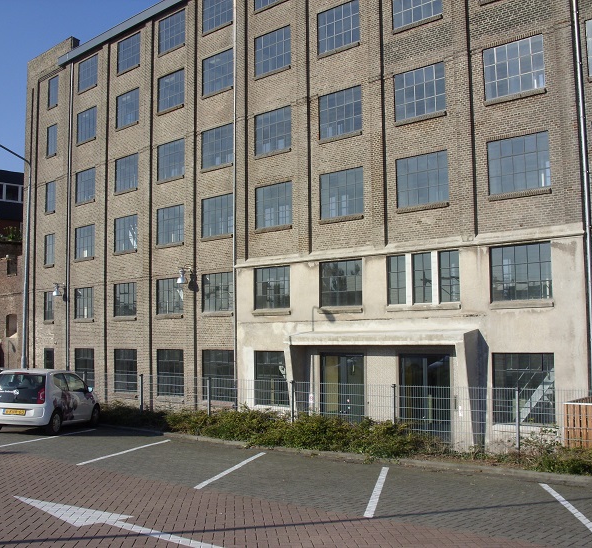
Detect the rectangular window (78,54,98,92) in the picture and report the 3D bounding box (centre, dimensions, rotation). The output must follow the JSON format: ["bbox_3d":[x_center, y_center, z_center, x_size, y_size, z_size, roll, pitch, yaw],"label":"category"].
[{"bbox_3d":[-9.804,-9.442,37.710,0.150,1.483,1.812,4,-6,-44],"label":"rectangular window"}]

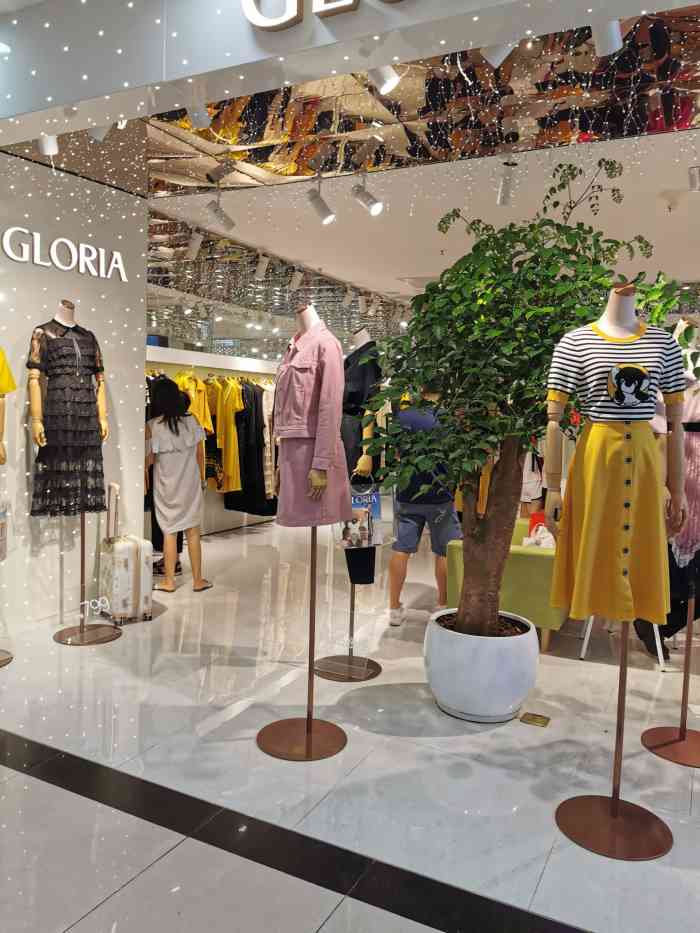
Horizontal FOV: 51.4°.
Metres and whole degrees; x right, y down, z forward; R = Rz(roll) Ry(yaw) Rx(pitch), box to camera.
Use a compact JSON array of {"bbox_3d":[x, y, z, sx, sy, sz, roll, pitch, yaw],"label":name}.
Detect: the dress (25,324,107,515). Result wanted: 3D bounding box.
[{"bbox_3d":[-1.655,-0.324,4.303,0.470,1.230,0.330,-3,7,-45],"label":"dress"}]

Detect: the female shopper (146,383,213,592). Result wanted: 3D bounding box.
[{"bbox_3d":[-1.275,0.126,5.565,0.480,1.610,0.340,1,5,-8],"label":"female shopper"}]

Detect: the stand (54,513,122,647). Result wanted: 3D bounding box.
[{"bbox_3d":[-1.574,0.655,4.394,0.390,0.740,0.390,6,6,40],"label":"stand"}]

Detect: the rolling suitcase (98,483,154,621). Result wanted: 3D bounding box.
[{"bbox_3d":[-1.473,0.548,4.853,0.240,0.880,0.350,-1,6,-28],"label":"rolling suitcase"}]

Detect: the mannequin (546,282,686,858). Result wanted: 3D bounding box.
[{"bbox_3d":[0.925,0.330,2.495,0.485,1.875,0.410,3,5,12],"label":"mannequin"}]

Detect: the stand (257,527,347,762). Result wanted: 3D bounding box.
[{"bbox_3d":[-0.191,0.721,3.107,0.390,0.920,0.390,2,5,0],"label":"stand"}]

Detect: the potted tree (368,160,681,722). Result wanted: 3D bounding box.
[{"bbox_3d":[0.863,-0.070,3.465,1.480,2.500,1.320,2,5,0],"label":"potted tree"}]

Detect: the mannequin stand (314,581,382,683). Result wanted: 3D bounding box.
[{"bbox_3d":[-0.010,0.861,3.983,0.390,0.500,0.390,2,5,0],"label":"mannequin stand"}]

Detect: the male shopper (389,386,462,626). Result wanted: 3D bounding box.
[{"bbox_3d":[0.494,0.190,4.964,0.520,1.700,0.360,1,5,-10],"label":"male shopper"}]

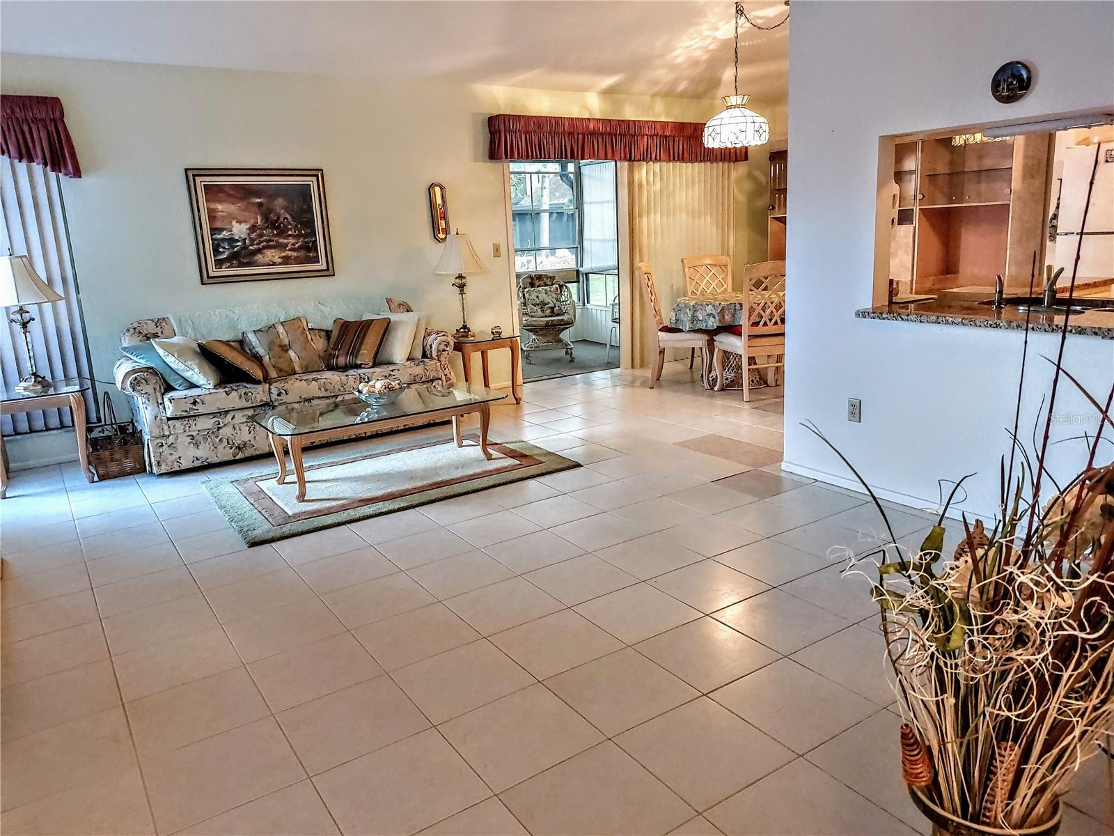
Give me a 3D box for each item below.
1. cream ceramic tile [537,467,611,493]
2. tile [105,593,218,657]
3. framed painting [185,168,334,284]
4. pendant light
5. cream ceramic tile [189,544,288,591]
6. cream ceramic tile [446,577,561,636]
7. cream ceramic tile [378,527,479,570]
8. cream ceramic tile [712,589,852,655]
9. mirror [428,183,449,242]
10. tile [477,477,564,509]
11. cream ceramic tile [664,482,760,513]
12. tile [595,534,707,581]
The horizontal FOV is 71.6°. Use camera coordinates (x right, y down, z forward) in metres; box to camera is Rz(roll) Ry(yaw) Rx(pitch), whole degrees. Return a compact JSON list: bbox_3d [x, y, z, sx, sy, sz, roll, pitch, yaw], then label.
[{"bbox_3d":[0.094,0.336,4.169,0.333,0.010,0.333,-11,16,-33],"label":"cream ceramic tile"},{"bbox_3d":[-1.388,0.720,2.707,0.333,0.010,0.330,-11,16,-33],"label":"tile"},{"bbox_3d":[-2.070,-1.361,5.458,0.925,0.765,0.045,-11,16,-33],"label":"framed painting"},{"bbox_3d":[1.391,-2.636,5.976,0.529,1.030,0.529,-2,13,1],"label":"pendant light"},{"bbox_3d":[-1.299,0.609,3.158,0.333,0.010,0.330,-11,16,-33],"label":"cream ceramic tile"},{"bbox_3d":[-0.188,0.671,2.755,0.335,0.010,0.335,-11,15,-33],"label":"cream ceramic tile"},{"bbox_3d":[-0.567,0.560,3.293,0.335,0.010,0.335,-11,16,-33],"label":"cream ceramic tile"},{"bbox_3d":[0.742,0.673,2.563,0.333,0.010,0.330,-11,16,-33],"label":"cream ceramic tile"},{"bbox_3d":[-0.931,-1.645,6.172,0.145,0.465,0.032,-11,16,-33],"label":"mirror"},{"bbox_3d":[-0.195,0.396,3.933,0.335,0.010,0.335,-11,16,-33],"label":"tile"},{"bbox_3d":[0.765,0.396,3.812,0.333,0.010,0.333,-11,16,-33],"label":"cream ceramic tile"},{"bbox_3d":[0.379,0.564,3.140,0.336,0.010,0.336,-11,16,-33],"label":"tile"}]

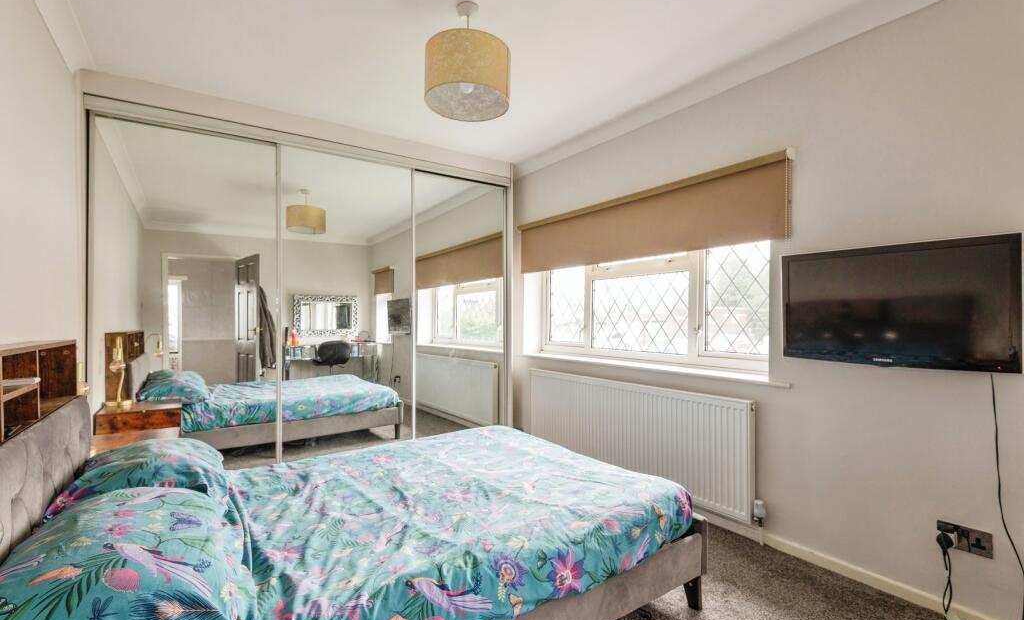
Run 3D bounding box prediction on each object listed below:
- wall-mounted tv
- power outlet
[{"bbox_3d":[1.496,-0.016,1.822,0.070,0.462,0.745,-2,0,-34],"label":"wall-mounted tv"},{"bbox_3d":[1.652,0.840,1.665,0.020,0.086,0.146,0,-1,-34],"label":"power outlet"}]

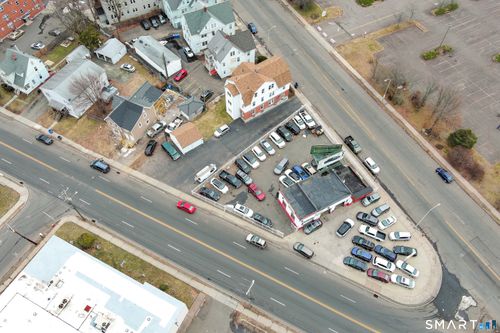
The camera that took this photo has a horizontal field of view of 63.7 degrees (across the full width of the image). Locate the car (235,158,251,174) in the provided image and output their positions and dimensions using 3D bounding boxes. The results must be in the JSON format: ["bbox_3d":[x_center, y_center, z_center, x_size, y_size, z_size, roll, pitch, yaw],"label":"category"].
[{"bbox_3d":[-1.799,-0.173,99.233,1.838,1.650,4.692,-36,62,-23],"label":"car"}]

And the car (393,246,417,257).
[{"bbox_3d":[33.428,18.124,86.659,4.743,1.450,1.818,11,55,7],"label":"car"}]

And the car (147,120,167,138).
[{"bbox_3d":[-24.342,-10.064,104.777,1.950,1.800,5.500,38,65,21],"label":"car"}]

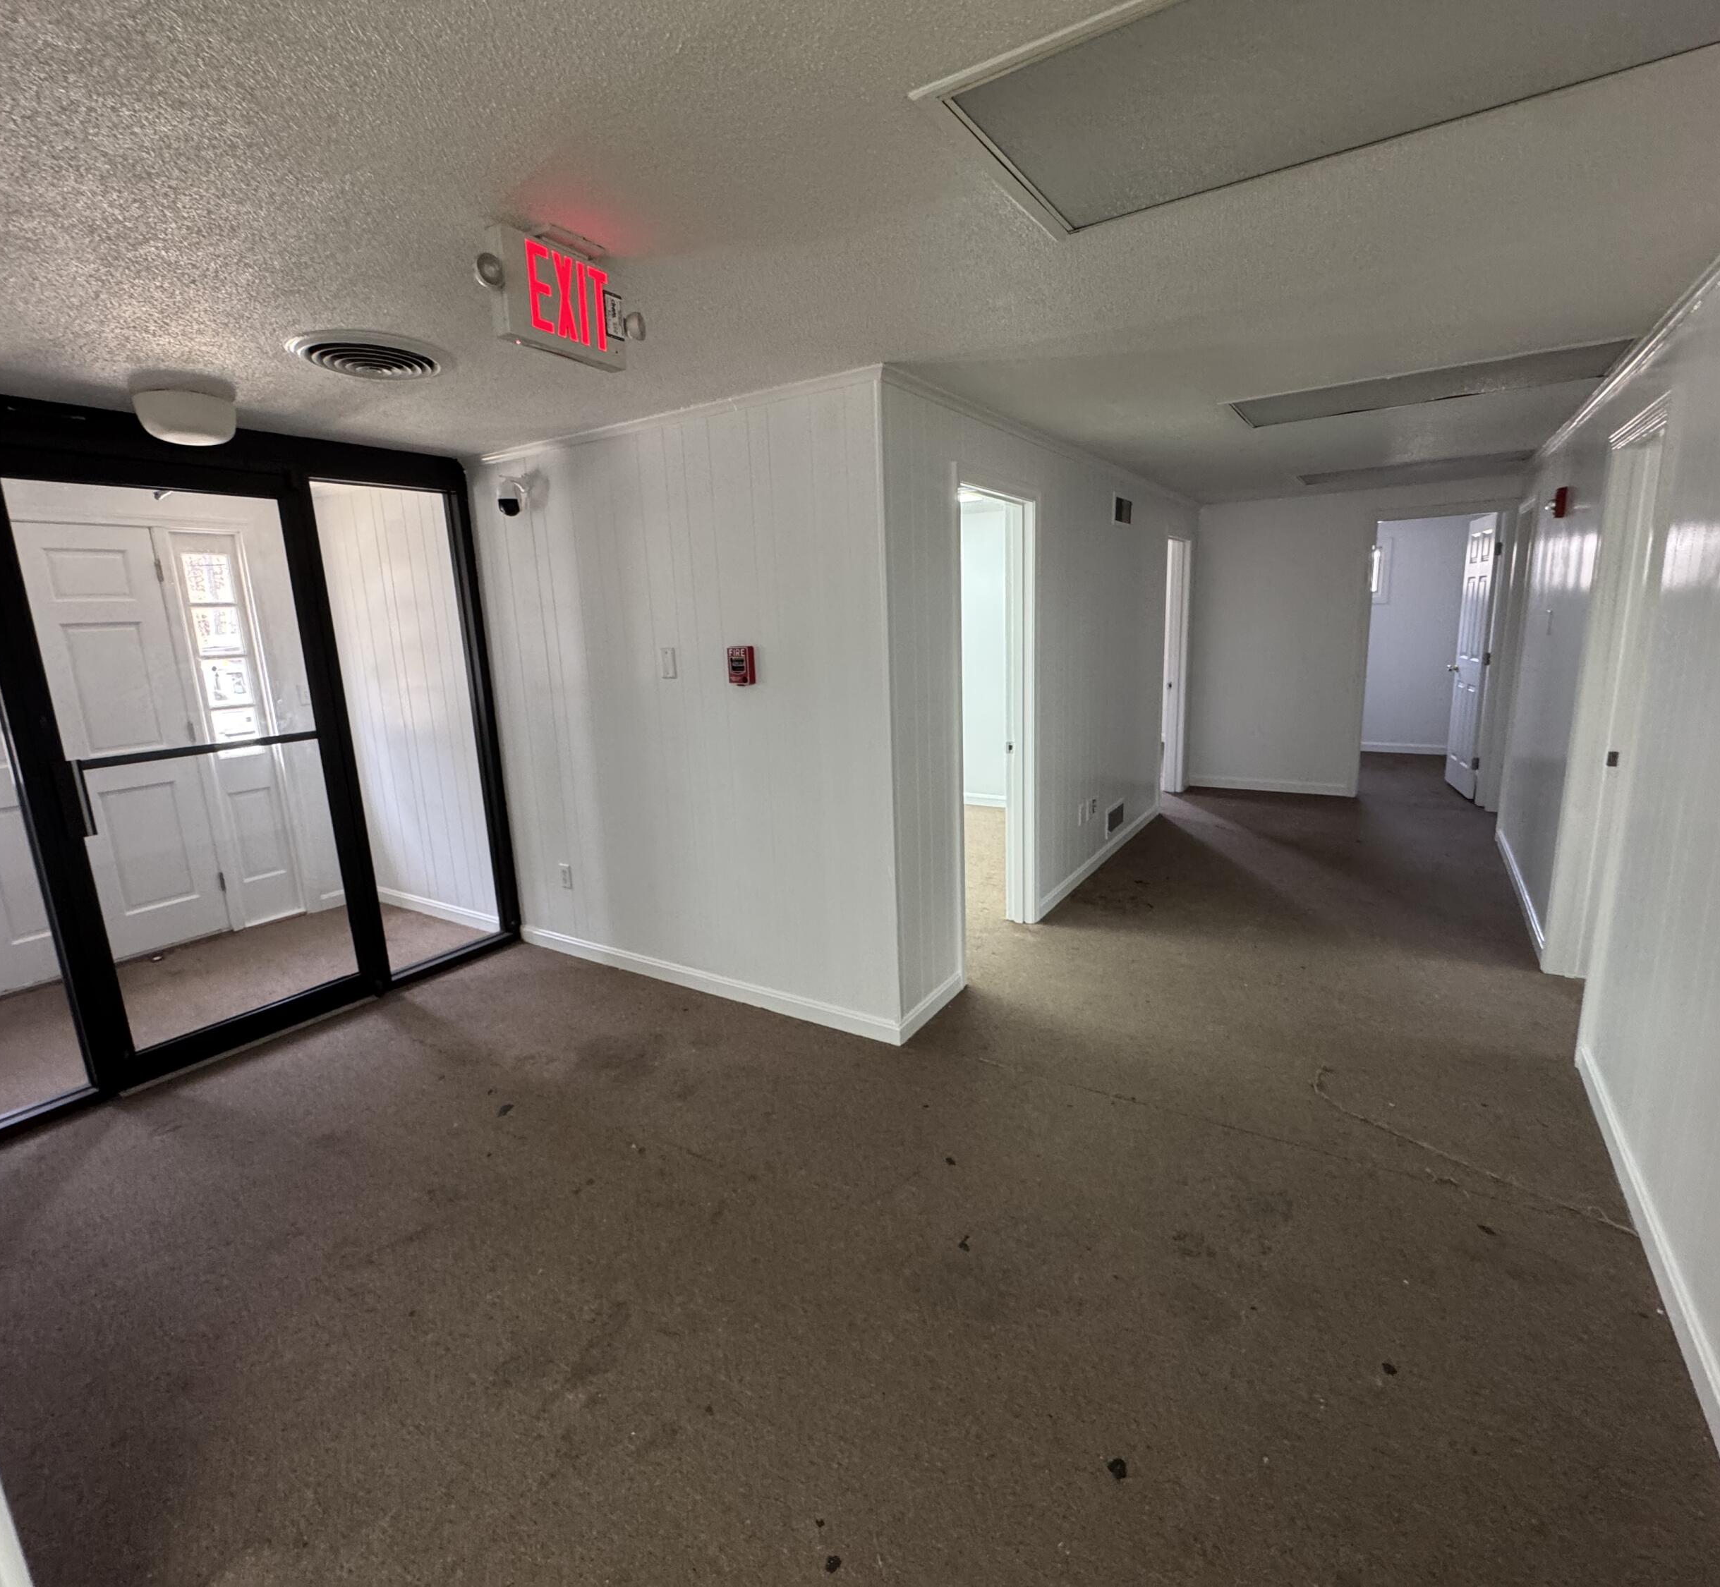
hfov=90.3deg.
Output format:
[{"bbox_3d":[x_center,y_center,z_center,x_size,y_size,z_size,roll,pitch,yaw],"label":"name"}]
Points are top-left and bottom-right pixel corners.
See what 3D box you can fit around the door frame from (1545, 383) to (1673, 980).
[{"bbox_3d":[2.542,-0.191,2.880,0.130,2.021,0.880,5,14,31],"label":"door frame"}]

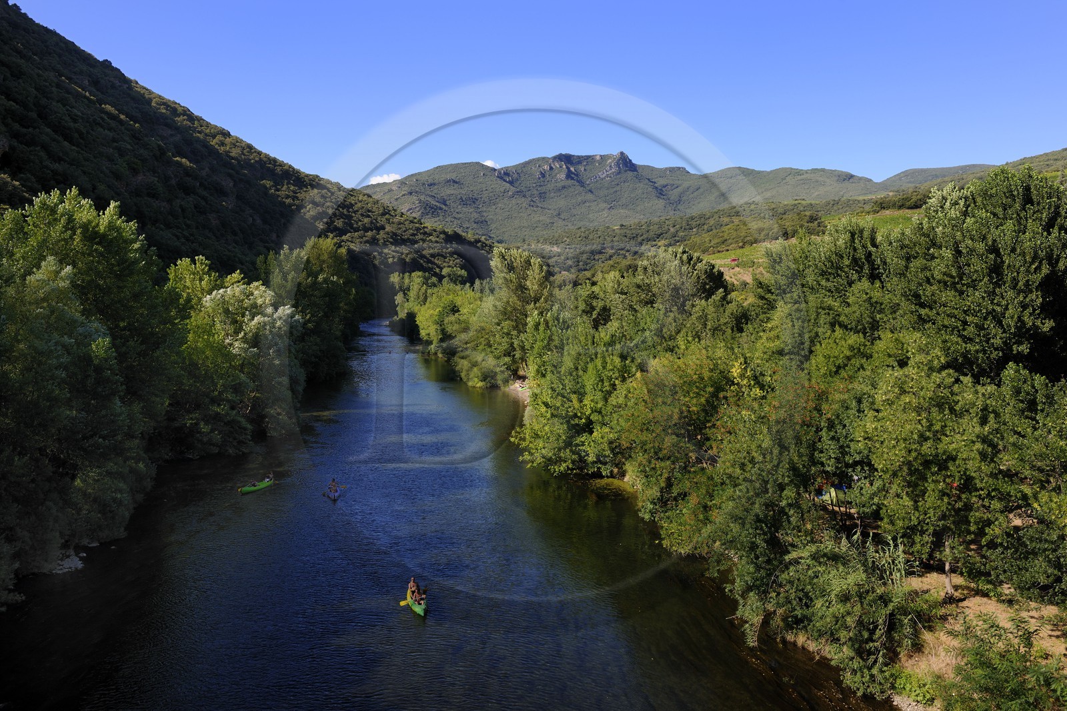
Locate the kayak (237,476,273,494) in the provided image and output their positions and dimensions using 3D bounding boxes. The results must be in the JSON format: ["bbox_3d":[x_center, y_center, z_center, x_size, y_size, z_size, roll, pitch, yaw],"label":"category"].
[{"bbox_3d":[-24.700,11.700,77.010,0.880,0.500,4.150,2,4,23],"label":"kayak"}]

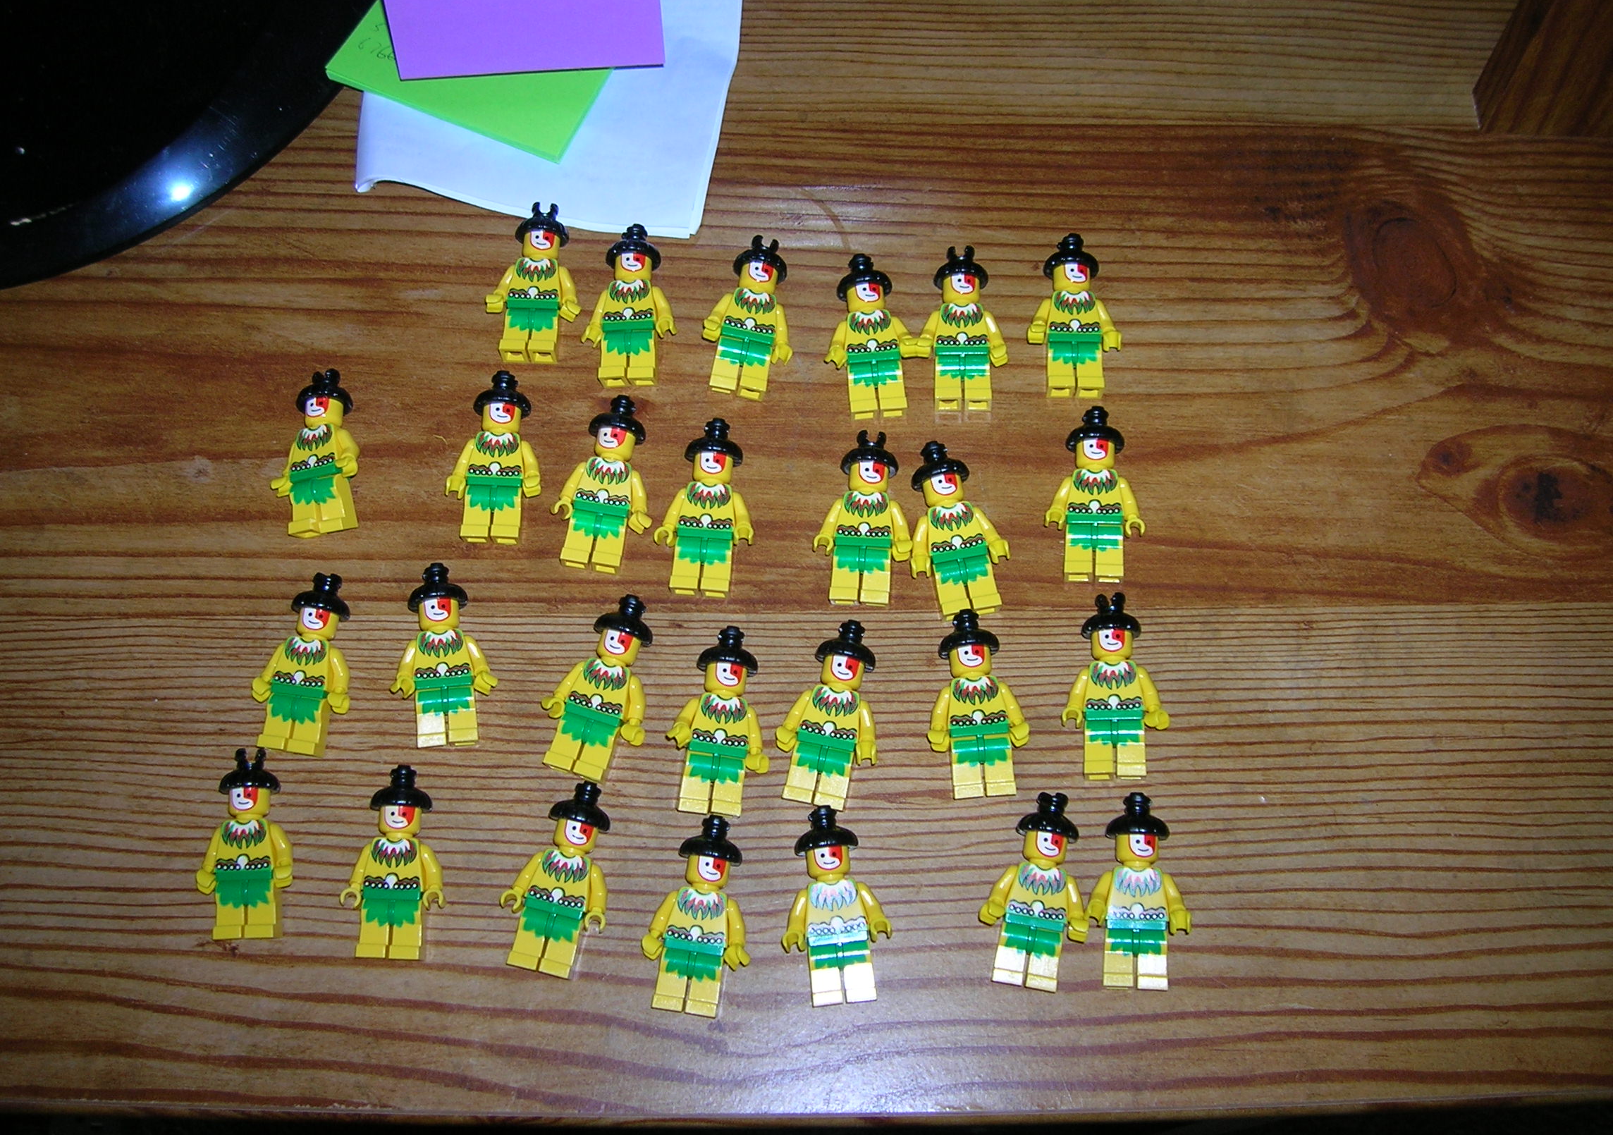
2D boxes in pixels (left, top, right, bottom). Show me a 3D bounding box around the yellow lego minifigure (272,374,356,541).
[{"bbox_3d":[-0.133,-0.032,0.435,0.024,0.015,0.048,-3,78,11],"label":"yellow lego minifigure"}]

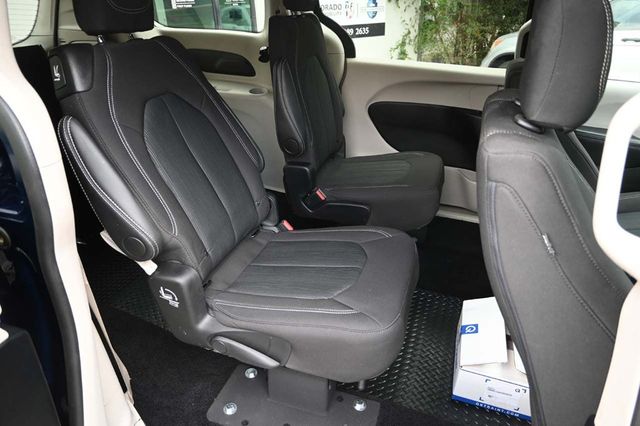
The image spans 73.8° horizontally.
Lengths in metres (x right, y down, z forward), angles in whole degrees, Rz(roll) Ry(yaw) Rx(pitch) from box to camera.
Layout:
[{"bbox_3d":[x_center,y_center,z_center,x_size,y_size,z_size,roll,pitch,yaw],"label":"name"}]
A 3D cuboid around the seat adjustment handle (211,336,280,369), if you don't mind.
[{"bbox_3d":[-0.187,0.349,1.073,0.175,0.046,0.032,20,32,8],"label":"seat adjustment handle"}]

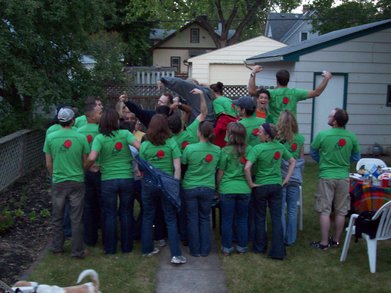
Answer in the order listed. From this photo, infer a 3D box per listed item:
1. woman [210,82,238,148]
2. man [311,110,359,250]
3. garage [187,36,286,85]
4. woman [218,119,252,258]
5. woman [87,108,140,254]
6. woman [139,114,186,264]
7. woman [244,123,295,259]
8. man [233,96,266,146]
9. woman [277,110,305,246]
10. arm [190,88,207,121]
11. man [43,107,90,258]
[{"bbox_3d":[0.401,-0.075,6.984,0.450,1.500,0.450,8,12,39],"label":"woman"},{"bbox_3d":[1.729,0.398,6.318,0.590,1.750,0.380,-1,9,-14],"label":"man"},{"bbox_3d":[2.940,-3.880,26.700,6.800,3.500,6.500,0,10,-2],"label":"garage"},{"bbox_3d":[0.473,0.503,6.114,0.410,1.590,0.330,-1,8,-18],"label":"woman"},{"bbox_3d":[-0.975,0.417,6.027,0.600,1.730,0.420,1,7,2],"label":"woman"},{"bbox_3d":[-0.371,0.478,5.838,0.540,1.680,0.420,1,7,2],"label":"woman"},{"bbox_3d":[0.880,0.509,6.045,0.550,1.610,0.360,-2,8,-25],"label":"woman"},{"bbox_3d":[0.680,0.320,6.489,0.520,1.820,0.380,-3,10,-25],"label":"man"},{"bbox_3d":[1.192,0.401,6.408,0.480,1.700,0.340,-1,9,-10],"label":"woman"},{"bbox_3d":[0.045,-0.537,6.500,0.190,0.420,0.170,0,8,-10],"label":"arm"},{"bbox_3d":[-1.487,0.418,5.876,0.550,1.750,0.360,0,8,-6],"label":"man"}]

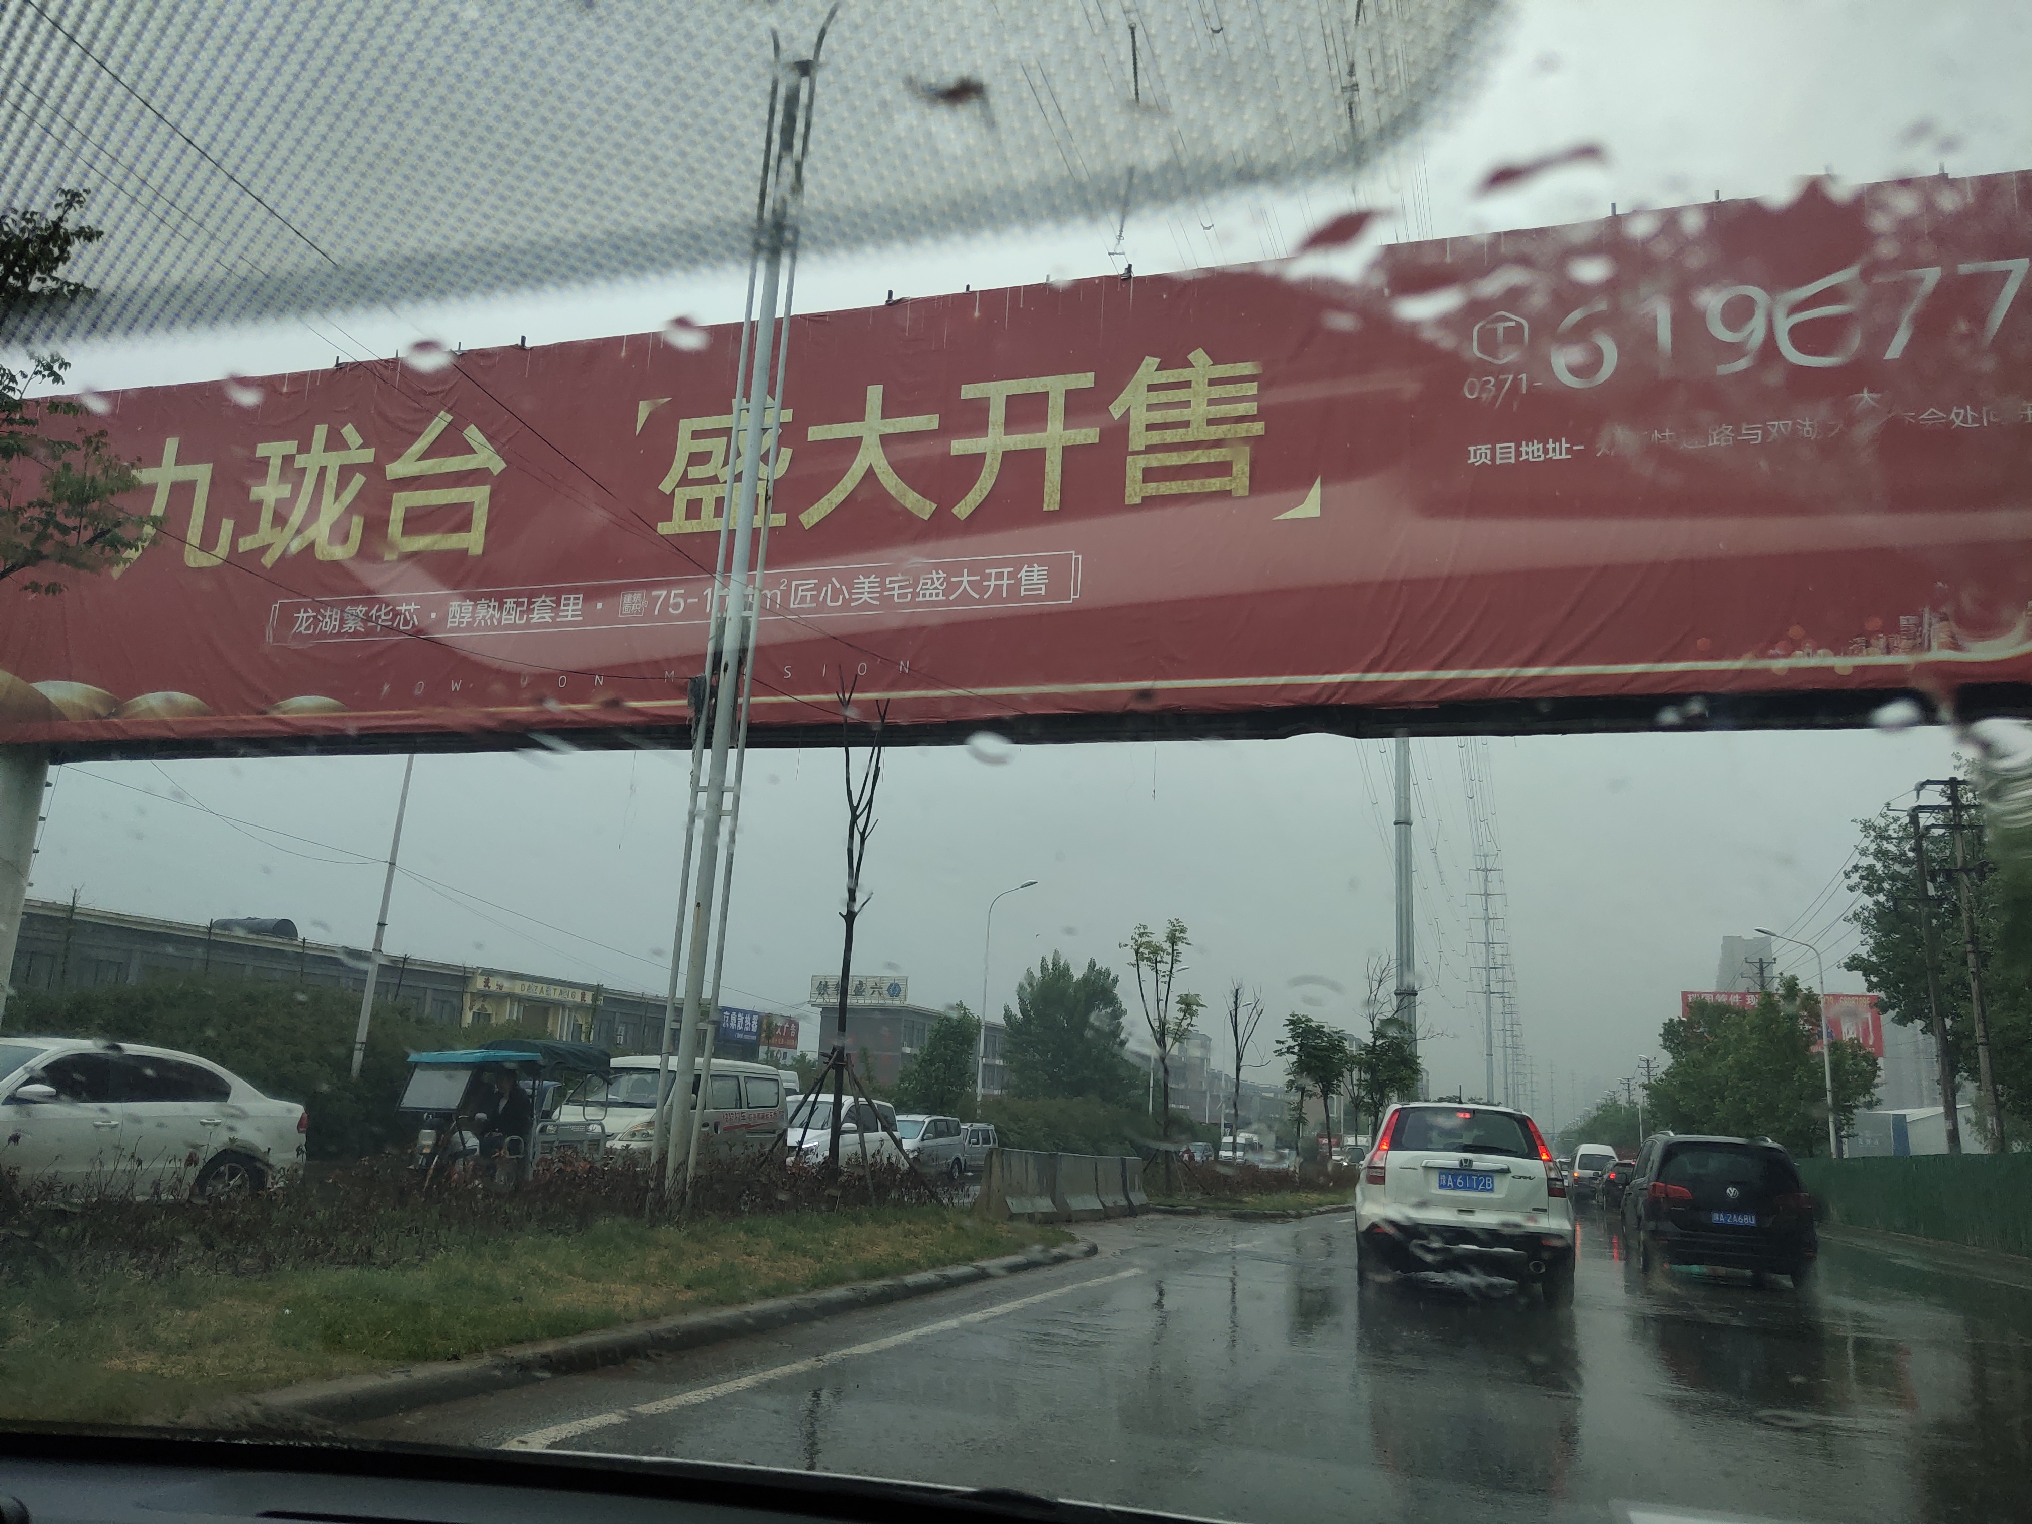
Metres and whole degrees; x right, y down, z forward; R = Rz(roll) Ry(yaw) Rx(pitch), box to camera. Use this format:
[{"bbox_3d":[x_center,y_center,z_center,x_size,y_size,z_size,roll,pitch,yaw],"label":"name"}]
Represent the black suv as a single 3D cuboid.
[{"bbox_3d":[8.594,5.463,21.750,1.900,1.720,4.820,1,-12,16],"label":"black suv"}]

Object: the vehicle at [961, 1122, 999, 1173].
[{"bbox_3d":[-2.021,14.046,64.334,1.640,1.830,3.950,-1,-13,16],"label":"vehicle"}]

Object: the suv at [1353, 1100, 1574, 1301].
[{"bbox_3d":[4.240,4.125,16.693,1.820,1.680,4.520,1,-12,14],"label":"suv"}]

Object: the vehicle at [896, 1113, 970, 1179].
[{"bbox_3d":[-2.888,10.830,49.542,1.700,1.750,4.400,-1,-13,16],"label":"vehicle"}]

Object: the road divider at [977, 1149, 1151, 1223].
[{"bbox_3d":[0.953,6.729,28.200,0.550,0.880,9.600,1,-12,15],"label":"road divider"}]

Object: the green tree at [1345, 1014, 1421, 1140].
[{"bbox_3d":[16.923,15.546,81.085,3.300,7.492,3.300,-1,-13,16],"label":"green tree"}]

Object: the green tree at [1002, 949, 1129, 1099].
[{"bbox_3d":[2.490,14.204,85.000,5.600,9.700,5.600,1,-12,16],"label":"green tree"}]

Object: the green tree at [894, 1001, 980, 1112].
[{"bbox_3d":[-3.324,13.535,73.571,2.800,6.638,2.800,-1,-13,16],"label":"green tree"}]

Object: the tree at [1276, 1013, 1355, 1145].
[{"bbox_3d":[10.026,11.351,59.000,2.400,5.500,2.400,1,-12,16],"label":"tree"}]

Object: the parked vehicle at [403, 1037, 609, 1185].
[{"bbox_3d":[-6.587,4.585,22.800,1.100,1.850,2.950,0,-12,17],"label":"parked vehicle"}]

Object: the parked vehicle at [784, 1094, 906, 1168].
[{"bbox_3d":[-3.685,7.018,32.200,1.780,1.800,4.600,-1,-13,16],"label":"parked vehicle"}]

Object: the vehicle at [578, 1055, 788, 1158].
[{"bbox_3d":[-5.466,5.787,28.400,1.700,1.950,4.850,1,-12,15],"label":"vehicle"}]

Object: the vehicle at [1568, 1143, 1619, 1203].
[{"bbox_3d":[20.600,14.586,62.645,1.720,1.980,5.000,-1,-13,16],"label":"vehicle"}]

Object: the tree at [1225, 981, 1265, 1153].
[{"bbox_3d":[7.354,10.319,56.275,1.200,6.497,1.200,-1,-13,16],"label":"tree"}]

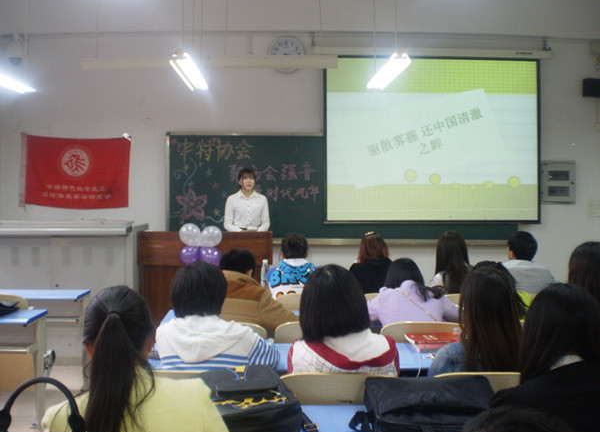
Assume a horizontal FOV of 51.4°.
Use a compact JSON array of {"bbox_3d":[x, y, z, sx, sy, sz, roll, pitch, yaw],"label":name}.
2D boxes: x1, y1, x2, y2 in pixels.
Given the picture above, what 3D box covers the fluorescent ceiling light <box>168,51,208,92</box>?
[{"bbox_3d":[-0.843,-1.113,4.850,0.170,0.090,1.260,0,2,-3],"label":"fluorescent ceiling light"}]

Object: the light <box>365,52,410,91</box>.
[{"bbox_3d":[0.684,-1.113,4.850,0.170,0.090,1.260,0,2,-3],"label":"light"}]

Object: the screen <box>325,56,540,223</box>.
[{"bbox_3d":[1.497,-0.864,7.050,2.440,1.900,0.050,0,1,-3],"label":"screen"}]

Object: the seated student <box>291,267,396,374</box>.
[{"bbox_3d":[0.159,0.775,2.450,0.440,1.200,0.660,0,2,-3],"label":"seated student"}]

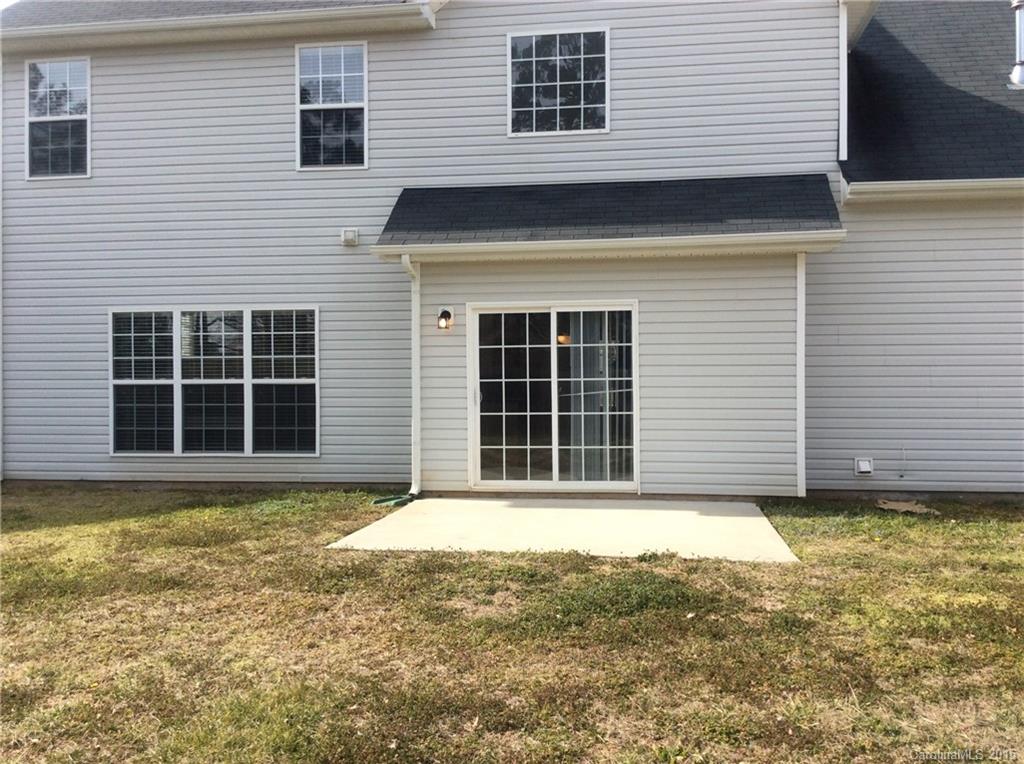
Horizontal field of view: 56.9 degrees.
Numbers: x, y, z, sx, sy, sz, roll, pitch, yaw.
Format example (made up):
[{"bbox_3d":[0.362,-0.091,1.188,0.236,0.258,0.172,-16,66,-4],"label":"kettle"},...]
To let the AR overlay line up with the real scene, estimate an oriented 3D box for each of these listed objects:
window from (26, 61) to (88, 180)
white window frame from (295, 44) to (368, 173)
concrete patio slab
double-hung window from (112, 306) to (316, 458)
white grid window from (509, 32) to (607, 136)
[{"bbox_3d":[-5.681,-3.294,11.863,0.885,1.523,0.100,0,0,8],"label":"window"},{"bbox_3d":[-2.159,-3.307,11.364,0.895,1.525,0.100,0,0,8],"label":"white window frame"},{"bbox_3d":[0.555,1.350,8.665,3.640,0.100,3.060,0,0,8],"label":"concrete patio slab"},{"bbox_3d":[-3.661,0.003,11.604,2.720,1.830,0.100,0,0,8],"label":"double-hung window"},{"bbox_3d":[0.542,-3.468,10.980,1.190,1.205,0.100,0,0,8],"label":"white grid window"}]

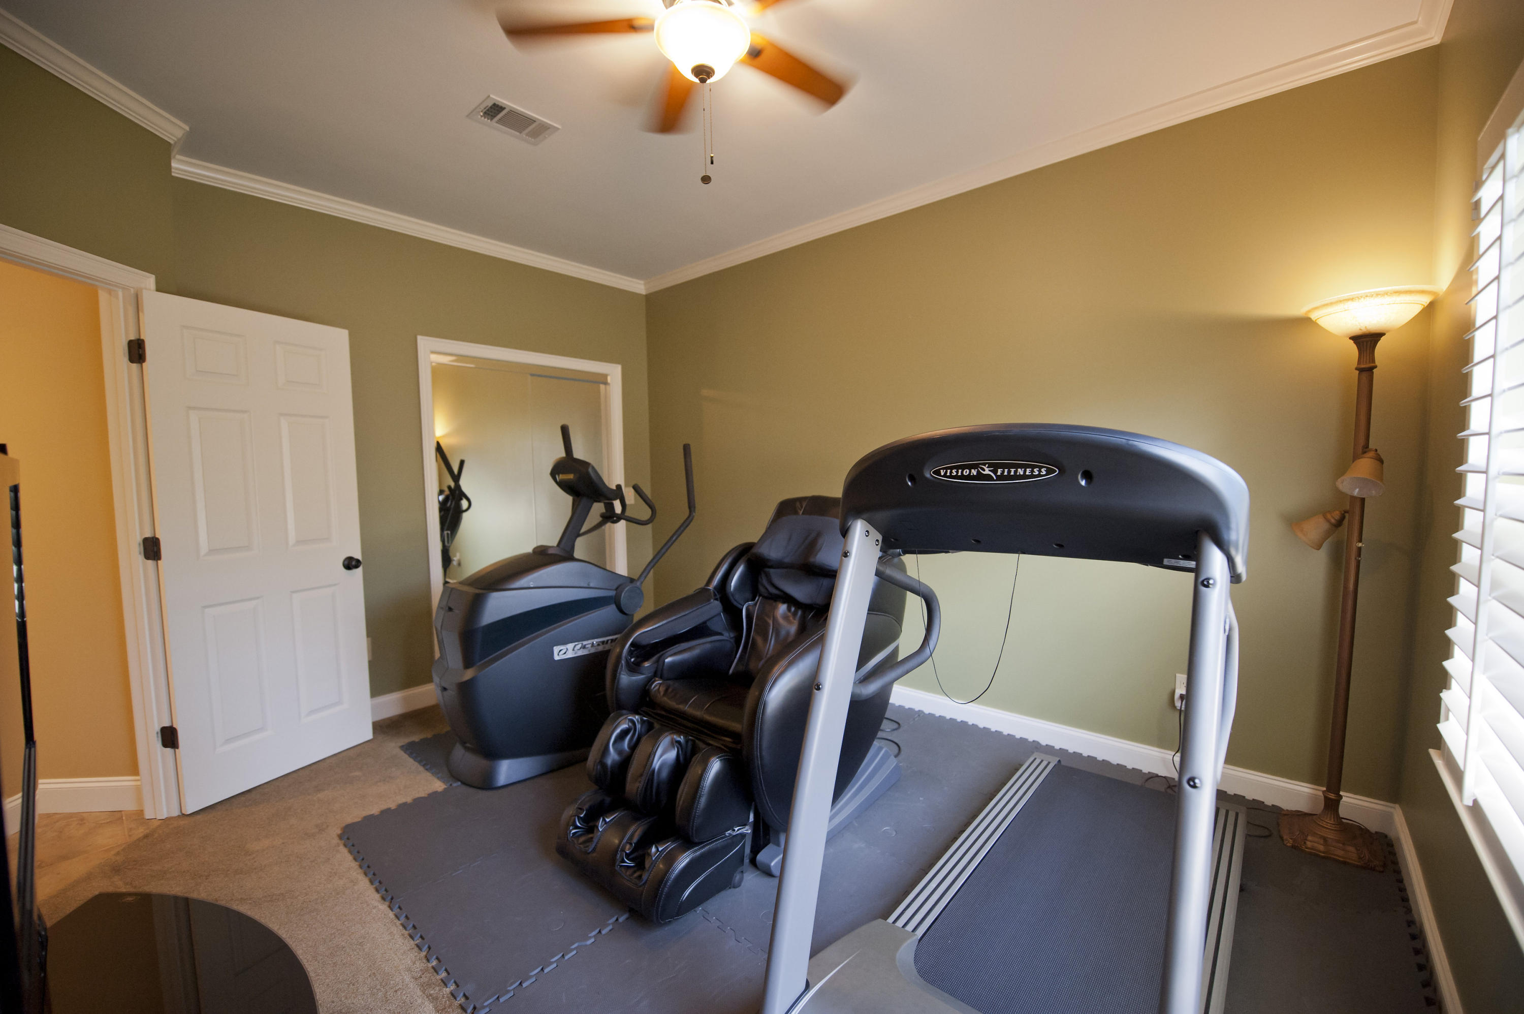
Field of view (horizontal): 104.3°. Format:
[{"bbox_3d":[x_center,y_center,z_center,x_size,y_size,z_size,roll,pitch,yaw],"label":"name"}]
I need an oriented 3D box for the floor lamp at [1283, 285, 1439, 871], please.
[{"bbox_3d":[1.996,0.245,2.004,0.350,1.860,0.350,2,5,40],"label":"floor lamp"}]

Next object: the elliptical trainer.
[{"bbox_3d":[-0.833,0.361,3.105,1.700,1.570,0.700,-5,5,-45],"label":"elliptical trainer"}]

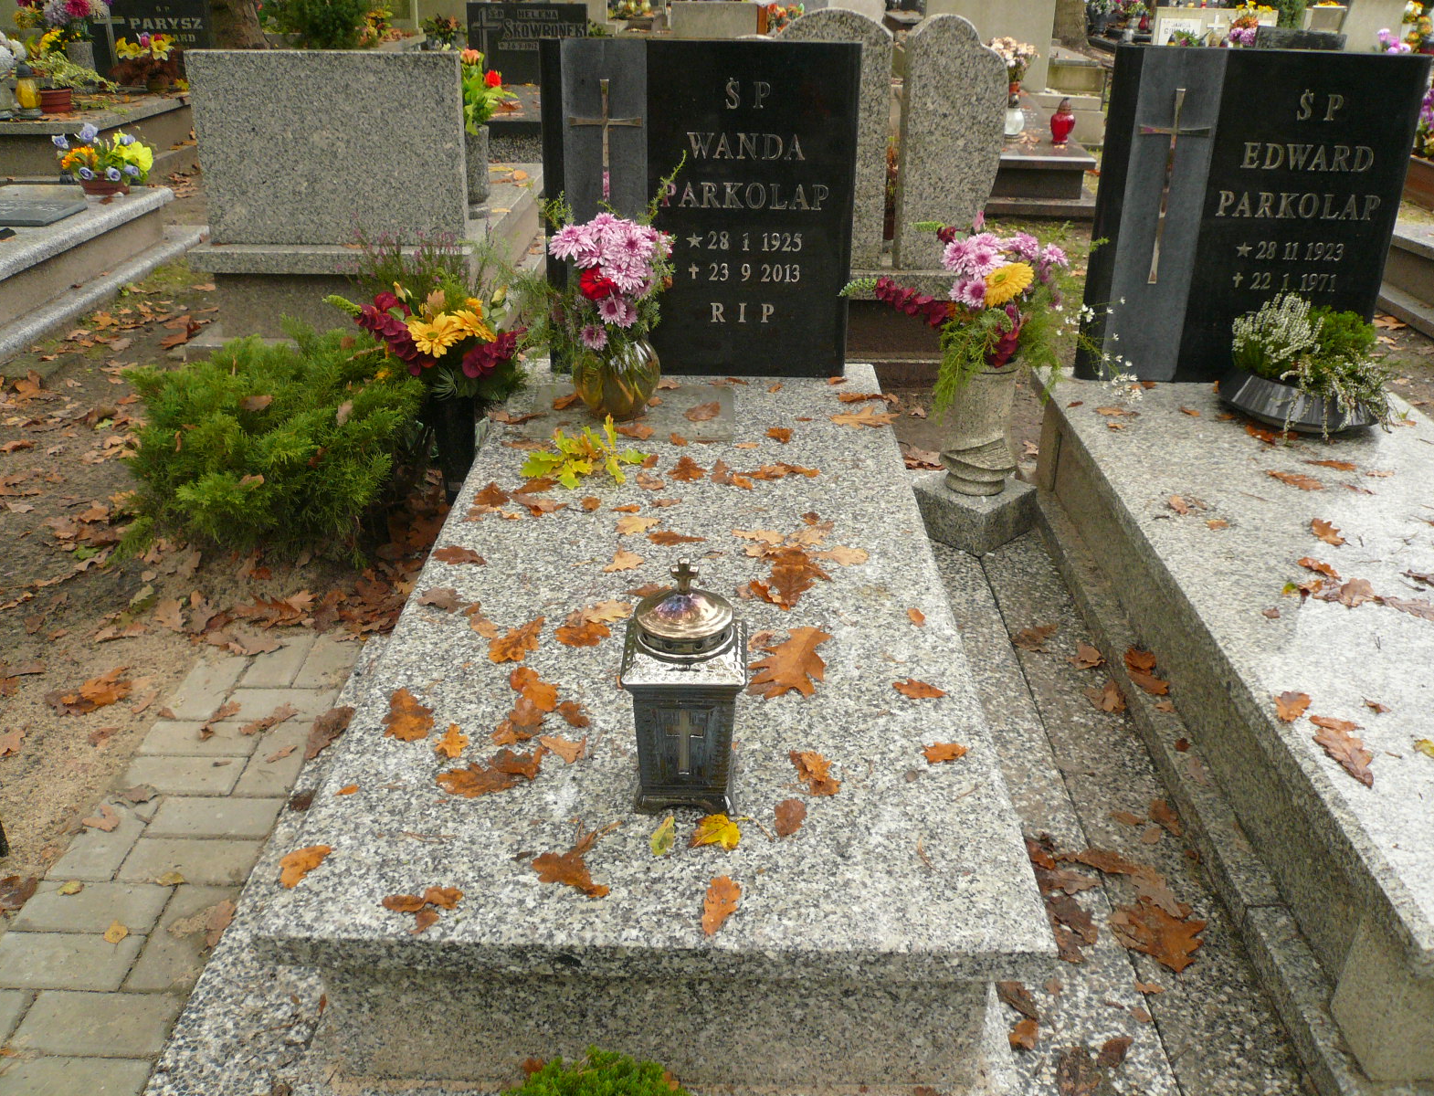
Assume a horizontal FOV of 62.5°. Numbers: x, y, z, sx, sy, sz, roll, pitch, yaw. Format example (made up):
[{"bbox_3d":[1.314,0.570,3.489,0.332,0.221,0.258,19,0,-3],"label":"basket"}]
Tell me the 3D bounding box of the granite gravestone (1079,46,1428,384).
[{"bbox_3d":[1.253,-0.777,2.828,0.725,0.754,0.070,0,21,-5],"label":"granite gravestone"}]

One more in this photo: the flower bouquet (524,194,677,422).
[{"bbox_3d":[-0.251,-0.522,2.534,0.320,0.475,0.290,1,29,0],"label":"flower bouquet"}]

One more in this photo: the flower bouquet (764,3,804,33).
[{"bbox_3d":[0.417,-3.223,7.352,0.260,0.320,0.240,1,29,0],"label":"flower bouquet"}]

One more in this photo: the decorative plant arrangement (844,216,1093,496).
[{"bbox_3d":[0.528,-0.411,2.608,0.490,0.625,0.330,1,29,0],"label":"decorative plant arrangement"}]

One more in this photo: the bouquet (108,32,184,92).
[{"bbox_3d":[-3.297,-2.807,6.801,0.420,0.310,0.300,1,29,0],"label":"bouquet"}]

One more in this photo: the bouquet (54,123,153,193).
[{"bbox_3d":[-2.522,-1.617,4.890,0.380,0.270,0.250,1,29,0],"label":"bouquet"}]

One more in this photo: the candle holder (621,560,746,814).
[{"bbox_3d":[-0.040,0.159,1.456,0.145,0.323,0.145,1,29,0],"label":"candle holder"}]

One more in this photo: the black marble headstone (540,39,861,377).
[{"bbox_3d":[-0.037,-0.768,2.741,0.700,0.730,0.080,1,21,0],"label":"black marble headstone"}]

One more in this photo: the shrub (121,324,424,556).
[{"bbox_3d":[-0.999,-0.295,2.769,0.690,0.400,0.560,1,29,0],"label":"shrub"}]

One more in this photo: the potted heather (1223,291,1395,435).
[{"bbox_3d":[1.356,-0.441,2.686,0.380,0.270,0.360,1,26,0],"label":"potted heather"}]

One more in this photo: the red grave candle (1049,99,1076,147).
[{"bbox_3d":[1.751,-2.162,5.979,0.130,0.225,0.110,1,29,0],"label":"red grave candle"}]

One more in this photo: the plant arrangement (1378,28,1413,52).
[{"bbox_3d":[4.179,-3.059,7.284,0.220,0.250,0.210,1,29,0],"label":"plant arrangement"}]

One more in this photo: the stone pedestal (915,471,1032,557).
[{"bbox_3d":[0.602,-0.093,2.793,0.195,0.115,0.195,-25,38,-38],"label":"stone pedestal"}]

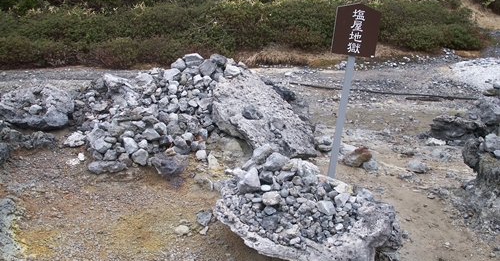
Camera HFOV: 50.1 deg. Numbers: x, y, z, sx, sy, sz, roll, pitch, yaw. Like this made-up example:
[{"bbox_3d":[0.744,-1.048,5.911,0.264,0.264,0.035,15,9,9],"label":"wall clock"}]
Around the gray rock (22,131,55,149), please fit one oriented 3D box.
[{"bbox_3d":[-2.566,0.119,6.500,0.420,0.185,0.280,0,12,0],"label":"gray rock"}]

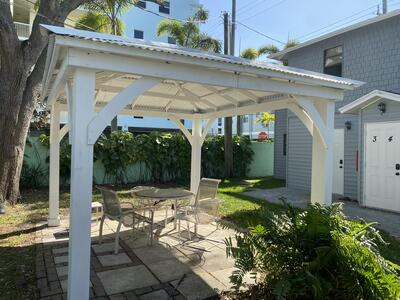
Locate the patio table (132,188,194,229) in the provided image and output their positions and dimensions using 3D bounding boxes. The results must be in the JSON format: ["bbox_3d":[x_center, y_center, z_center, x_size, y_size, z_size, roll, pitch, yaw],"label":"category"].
[{"bbox_3d":[-0.607,1.084,4.969,1.050,0.720,1.050,1,1,-27],"label":"patio table"}]

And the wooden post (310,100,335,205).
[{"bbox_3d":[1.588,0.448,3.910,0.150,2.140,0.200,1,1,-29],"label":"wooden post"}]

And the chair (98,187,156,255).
[{"bbox_3d":[-1.143,0.984,4.545,0.660,0.900,0.580,1,1,-42],"label":"chair"}]

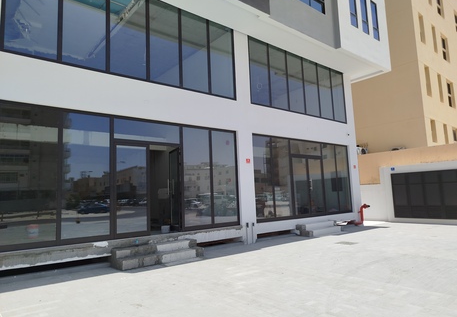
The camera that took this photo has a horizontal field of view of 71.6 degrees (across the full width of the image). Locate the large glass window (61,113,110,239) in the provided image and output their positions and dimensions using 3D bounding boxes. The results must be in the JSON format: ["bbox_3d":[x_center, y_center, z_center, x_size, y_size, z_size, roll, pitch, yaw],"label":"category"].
[{"bbox_3d":[-3.393,0.403,7.598,1.180,3.060,0.120,3,-9,-39],"label":"large glass window"}]

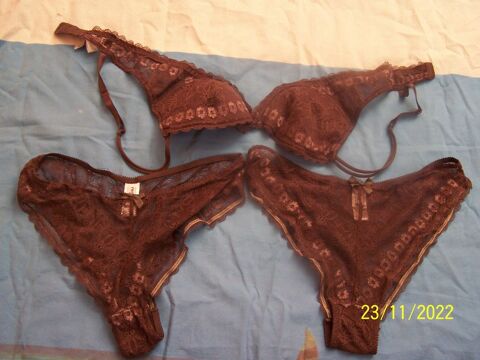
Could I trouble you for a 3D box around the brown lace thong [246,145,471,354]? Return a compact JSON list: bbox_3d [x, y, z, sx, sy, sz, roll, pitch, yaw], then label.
[{"bbox_3d":[0.165,0.081,0.704,0.319,0.030,0.294,3,60,1],"label":"brown lace thong"}]

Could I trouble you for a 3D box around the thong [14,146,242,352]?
[{"bbox_3d":[-0.153,0.085,0.701,0.320,0.030,0.291,0,60,0],"label":"thong"}]

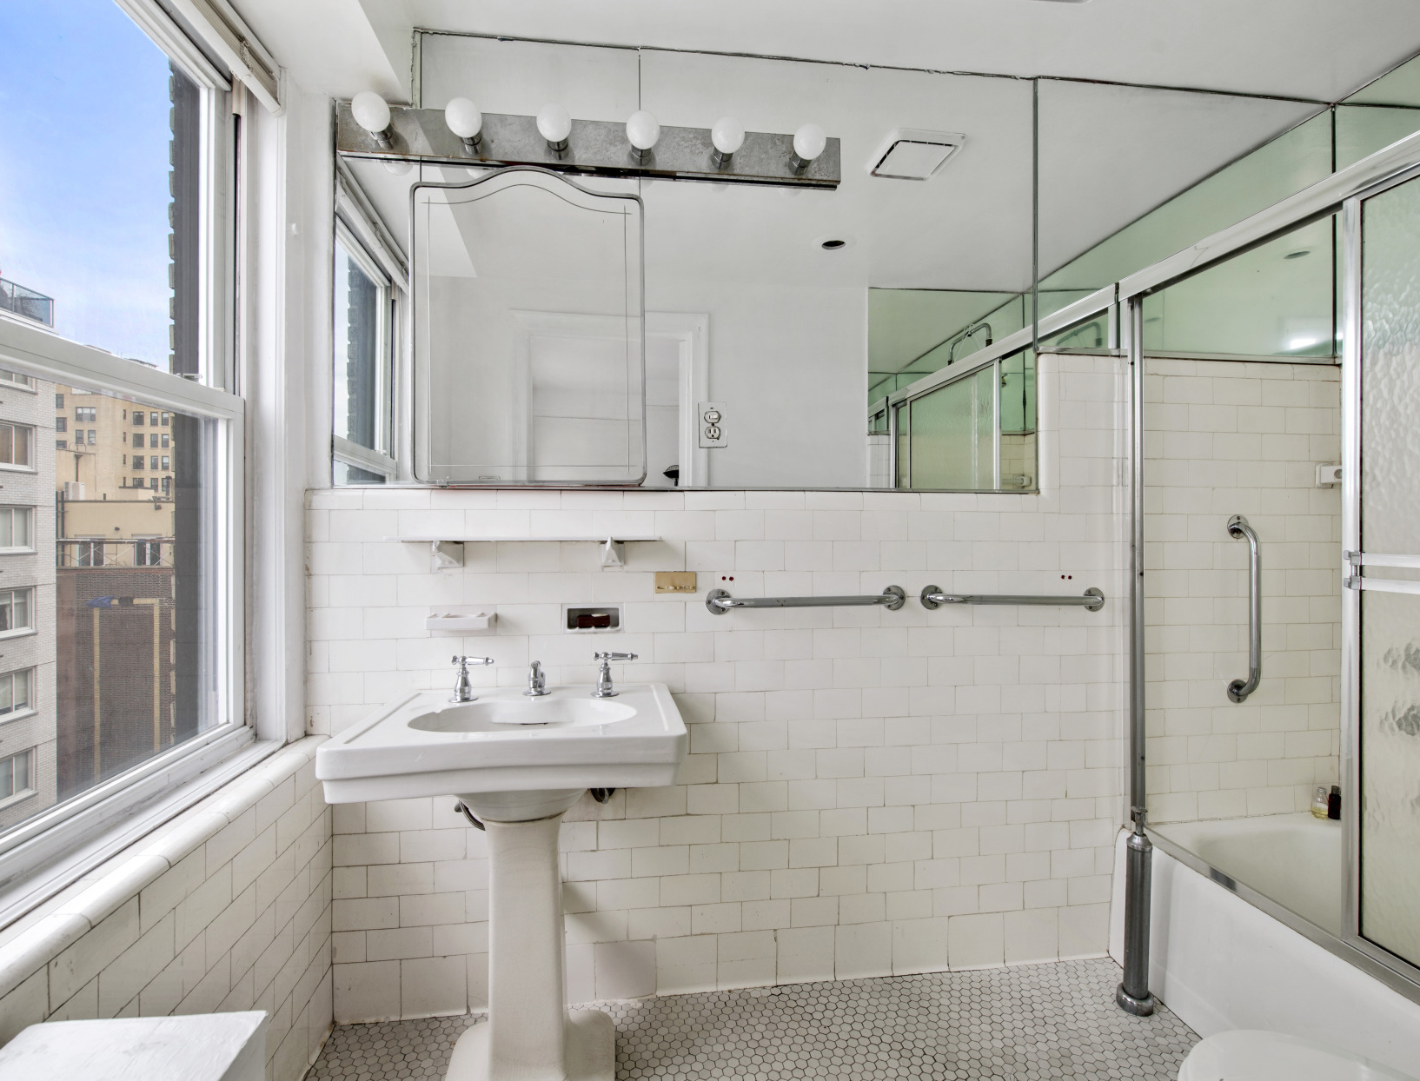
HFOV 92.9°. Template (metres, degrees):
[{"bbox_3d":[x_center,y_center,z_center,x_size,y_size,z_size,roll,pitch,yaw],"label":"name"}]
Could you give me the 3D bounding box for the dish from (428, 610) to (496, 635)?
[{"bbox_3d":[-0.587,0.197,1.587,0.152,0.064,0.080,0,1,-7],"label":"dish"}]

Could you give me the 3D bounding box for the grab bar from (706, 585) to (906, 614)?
[{"bbox_3d":[0.257,0.154,1.704,0.530,0.068,0.065,0,1,-7],"label":"grab bar"}]

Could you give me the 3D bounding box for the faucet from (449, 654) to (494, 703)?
[{"bbox_3d":[-0.535,0.310,1.518,0.104,0.102,0.062,0,1,-2],"label":"faucet"}]

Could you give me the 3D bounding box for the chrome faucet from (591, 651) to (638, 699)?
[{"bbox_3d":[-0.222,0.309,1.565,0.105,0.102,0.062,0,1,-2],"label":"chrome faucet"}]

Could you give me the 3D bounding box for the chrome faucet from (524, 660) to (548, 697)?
[{"bbox_3d":[-0.401,0.320,1.564,0.062,0.080,0.080,0,1,-2],"label":"chrome faucet"}]

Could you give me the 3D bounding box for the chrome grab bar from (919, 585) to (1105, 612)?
[{"bbox_3d":[0.823,0.157,1.778,0.532,0.068,0.065,0,1,-7],"label":"chrome grab bar"}]

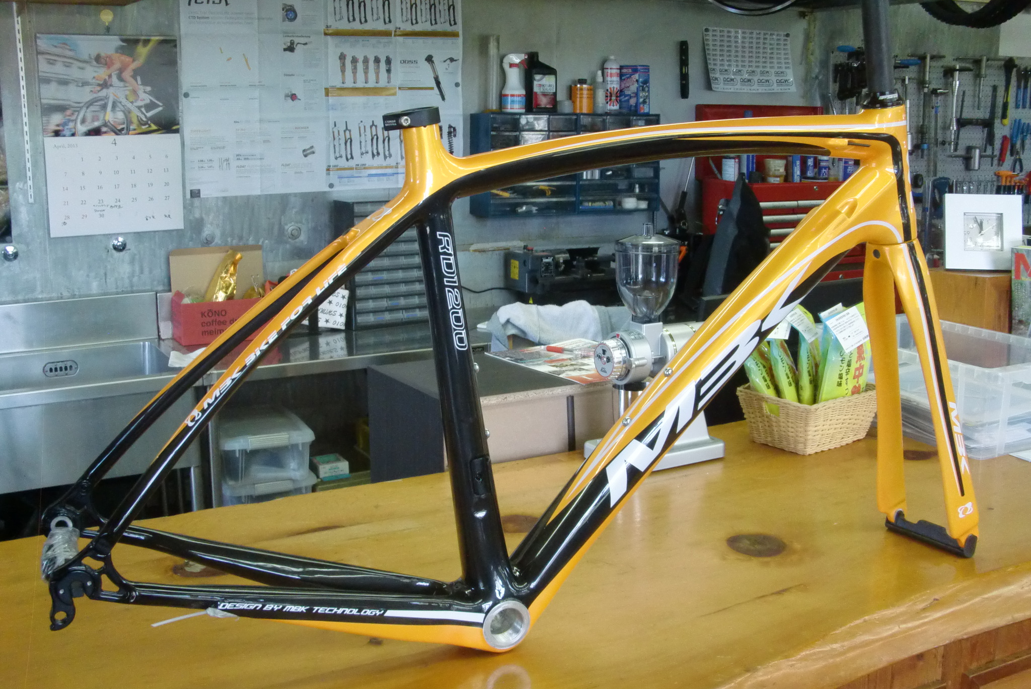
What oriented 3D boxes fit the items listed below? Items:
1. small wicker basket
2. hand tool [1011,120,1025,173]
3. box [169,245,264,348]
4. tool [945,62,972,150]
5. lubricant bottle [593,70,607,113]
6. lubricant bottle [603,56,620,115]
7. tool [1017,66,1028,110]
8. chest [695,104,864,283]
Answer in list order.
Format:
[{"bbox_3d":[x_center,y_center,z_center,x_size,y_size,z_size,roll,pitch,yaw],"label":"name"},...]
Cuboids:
[{"bbox_3d":[0.481,0.112,1.841,0.196,0.088,0.149,-8,13,-37],"label":"small wicker basket"},{"bbox_3d":[2.452,-0.965,5.522,0.070,0.261,0.024,-6,12,-29],"label":"hand tool"},{"bbox_3d":[-0.934,-0.162,3.639,0.306,0.284,0.165,-6,12,-26],"label":"box"},{"bbox_3d":[2.055,-1.106,5.250,0.141,0.413,0.033,-6,12,-29],"label":"tool"},{"bbox_3d":[0.316,-0.940,4.219,0.040,0.159,0.040,-6,12,-29],"label":"lubricant bottle"},{"bbox_3d":[0.361,-0.972,4.239,0.061,0.214,0.061,0,11,0],"label":"lubricant bottle"},{"bbox_3d":[2.454,-1.240,5.472,0.048,0.210,0.022,-6,12,-29],"label":"tool"},{"bbox_3d":[1.103,-0.612,4.617,0.665,0.723,0.345,-6,12,-29],"label":"chest"}]

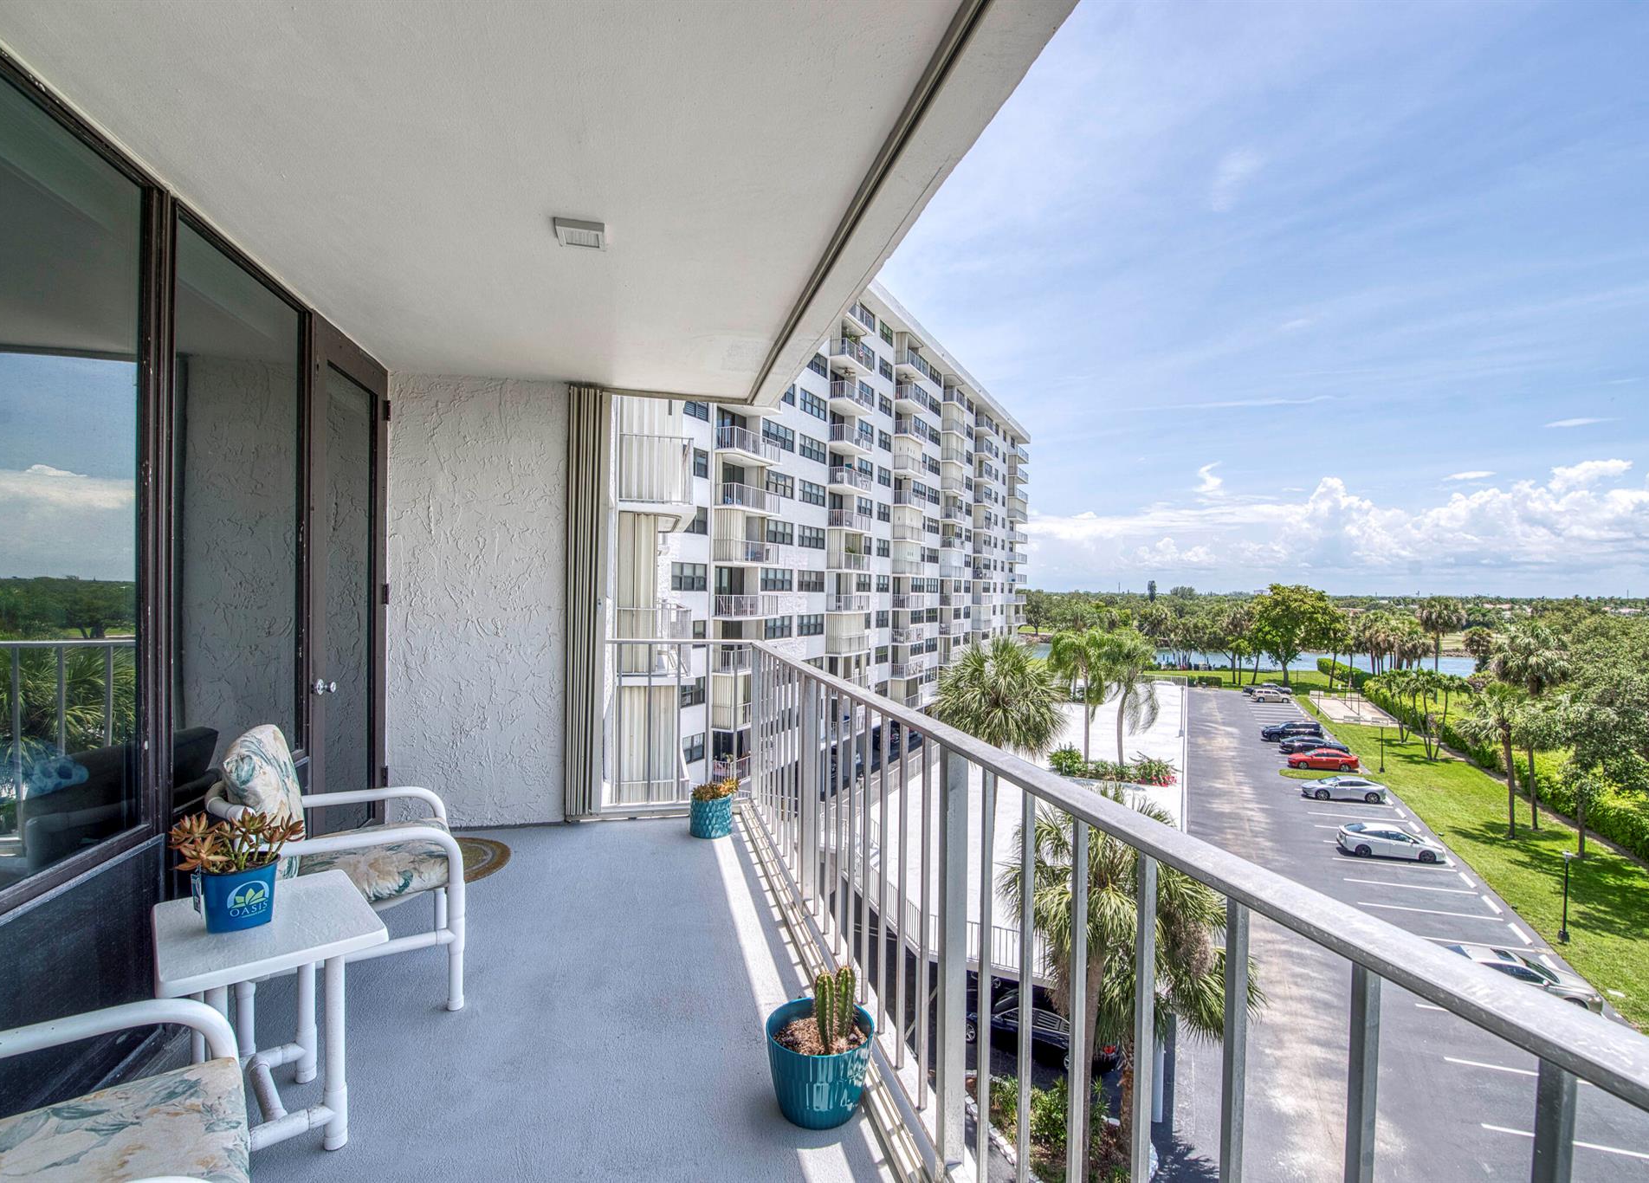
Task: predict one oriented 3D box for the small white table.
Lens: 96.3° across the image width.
[{"bbox_3d":[-1.385,1.070,1.850,0.413,0.500,0.557,0,0,-38],"label":"small white table"}]

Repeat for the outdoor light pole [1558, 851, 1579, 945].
[{"bbox_3d":[28.350,11.680,28.200,0.420,3.470,0.420,0,0,19],"label":"outdoor light pole"}]

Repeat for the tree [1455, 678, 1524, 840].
[{"bbox_3d":[36.900,9.300,40.900,3.200,8.500,3.200,0,0,42],"label":"tree"}]

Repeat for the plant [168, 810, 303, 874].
[{"bbox_3d":[-1.448,0.618,1.826,0.260,0.145,0.210,0,0,-33],"label":"plant"}]

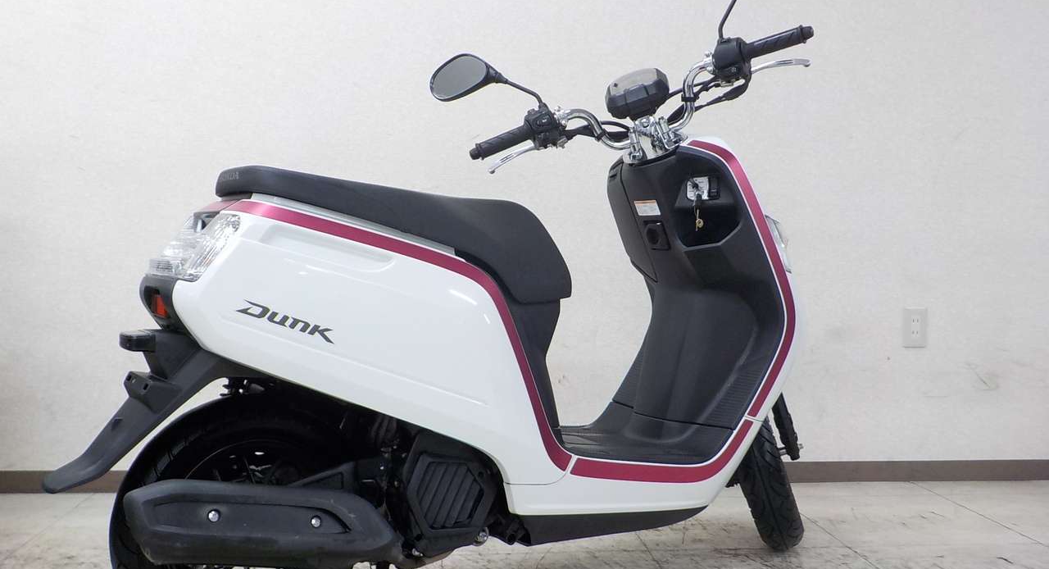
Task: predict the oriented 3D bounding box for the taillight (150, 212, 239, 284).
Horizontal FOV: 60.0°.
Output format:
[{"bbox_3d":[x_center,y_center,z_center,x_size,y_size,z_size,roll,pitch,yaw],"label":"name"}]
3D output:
[{"bbox_3d":[-0.530,-0.065,1.435,0.115,0.110,0.215,-1,2,-33],"label":"taillight"}]

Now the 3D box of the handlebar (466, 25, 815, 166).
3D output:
[{"bbox_3d":[0.237,-0.353,1.835,0.700,0.190,0.210,-17,-10,15],"label":"handlebar"}]

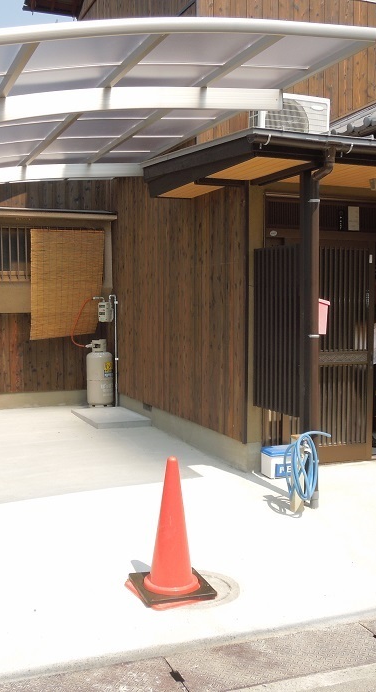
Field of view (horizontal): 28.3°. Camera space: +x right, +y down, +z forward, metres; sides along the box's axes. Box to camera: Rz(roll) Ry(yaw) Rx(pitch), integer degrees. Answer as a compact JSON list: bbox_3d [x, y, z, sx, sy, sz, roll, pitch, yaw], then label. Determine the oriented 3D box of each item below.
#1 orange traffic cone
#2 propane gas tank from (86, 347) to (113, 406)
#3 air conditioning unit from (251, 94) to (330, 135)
[{"bbox_3d":[-0.080,0.919,3.832,0.380,0.700,0.380,-1,4,-19],"label":"orange traffic cone"},{"bbox_3d":[-1.107,0.360,9.327,0.325,0.880,0.325,-1,4,-22],"label":"propane gas tank"},{"bbox_3d":[0.940,-2.020,6.973,0.750,0.550,0.280,-1,4,-22],"label":"air conditioning unit"}]

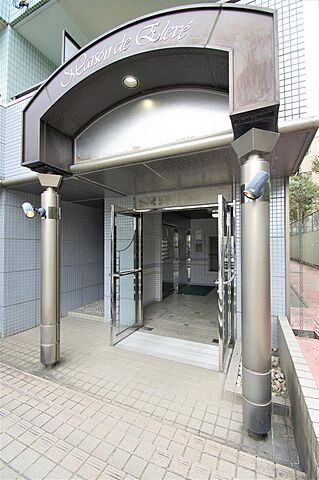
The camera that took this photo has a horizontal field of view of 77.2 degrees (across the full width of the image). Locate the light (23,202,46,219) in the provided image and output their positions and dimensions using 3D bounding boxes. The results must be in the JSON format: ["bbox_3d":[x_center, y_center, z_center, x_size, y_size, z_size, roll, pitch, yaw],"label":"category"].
[{"bbox_3d":[-1.417,-0.336,2.277,0.160,0.180,0.240,0,0,23],"label":"light"}]

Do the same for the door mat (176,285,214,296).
[{"bbox_3d":[1.137,1.510,6.020,0.820,0.015,1.250,0,-1,24],"label":"door mat"}]

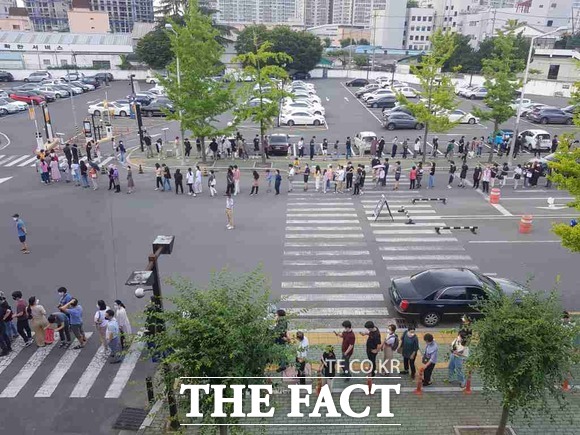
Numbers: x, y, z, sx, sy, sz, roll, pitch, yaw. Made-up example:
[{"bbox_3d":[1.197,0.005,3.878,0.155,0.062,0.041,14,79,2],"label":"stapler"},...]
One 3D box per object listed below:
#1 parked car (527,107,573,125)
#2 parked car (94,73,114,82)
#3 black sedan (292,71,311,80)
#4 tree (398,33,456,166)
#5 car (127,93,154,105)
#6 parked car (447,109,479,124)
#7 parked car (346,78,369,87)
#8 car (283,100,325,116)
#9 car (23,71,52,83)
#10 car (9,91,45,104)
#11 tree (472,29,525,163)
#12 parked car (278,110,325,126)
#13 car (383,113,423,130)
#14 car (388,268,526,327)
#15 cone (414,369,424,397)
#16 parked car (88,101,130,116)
[{"bbox_3d":[29.114,-11.298,48.200,4.450,1.630,1.850,0,22,0],"label":"parked car"},{"bbox_3d":[-38.935,-28.669,89.379,4.700,1.700,1.860,0,22,1],"label":"parked car"},{"bbox_3d":[2.281,-30.271,93.500,4.500,1.620,1.830,0,22,0],"label":"black sedan"},{"bbox_3d":[10.030,-8.379,31.124,4.100,9.140,4.000,0,22,1],"label":"tree"},{"bbox_3d":[-18.442,-14.728,54.800,4.300,1.500,1.780,0,22,0],"label":"car"},{"bbox_3d":[18.359,-11.134,47.966,4.600,1.450,1.800,0,22,1],"label":"parked car"},{"bbox_3d":[13.255,-26.797,86.555,4.400,1.460,1.790,1,22,0],"label":"parked car"},{"bbox_3d":[1.844,-12.868,51.927,4.850,1.500,1.840,0,22,1],"label":"car"},{"bbox_3d":[-46.868,-26.160,81.018,4.400,1.680,1.820,-2,22,-8],"label":"car"},{"bbox_3d":[-33.809,-15.493,56.013,4.100,1.460,1.720,4,22,8],"label":"car"},{"bbox_3d":[15.183,-8.427,31.044,3.600,9.260,3.600,0,22,1],"label":"tree"},{"bbox_3d":[1.374,-10.736,46.761,4.650,1.450,1.800,1,22,0],"label":"parked car"},{"bbox_3d":[11.461,-9.544,43.300,4.100,1.500,1.760,0,22,0],"label":"car"},{"bbox_3d":[5.857,2.545,14.551,4.980,1.480,1.860,0,22,1],"label":"car"},{"bbox_3d":[3.318,4.162,11.058,0.290,0.750,0.290,0,22,0],"label":"cone"},{"bbox_3d":[-19.670,-12.149,48.377,4.720,1.440,1.830,1,22,0],"label":"parked car"}]

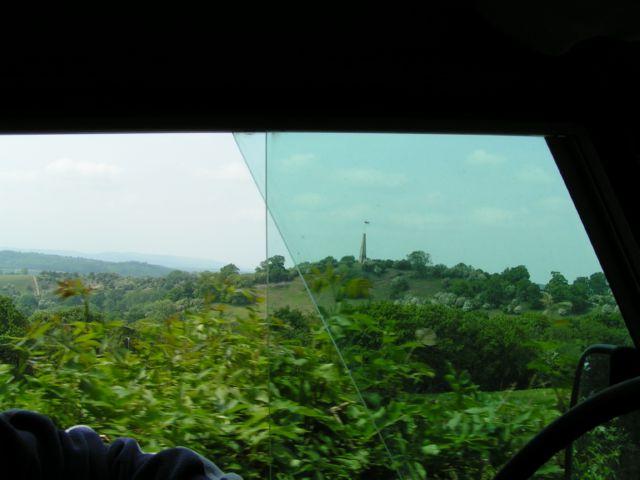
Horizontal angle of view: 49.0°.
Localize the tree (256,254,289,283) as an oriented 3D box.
[{"bbox_3d":[-15.210,9.130,225.000,9.800,9.000,9.000,2,-2,0],"label":"tree"}]

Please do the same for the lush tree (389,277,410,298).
[{"bbox_3d":[21.500,12.850,190.000,5.800,5.800,5.500,2,-2,0],"label":"lush tree"}]

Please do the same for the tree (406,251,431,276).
[{"bbox_3d":[31.540,7.530,225.000,7.600,8.300,7.200,2,-2,0],"label":"tree"}]

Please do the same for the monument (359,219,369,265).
[{"bbox_3d":[14.720,0.840,235.000,2.700,14.500,2.600,1,-3,24],"label":"monument"}]

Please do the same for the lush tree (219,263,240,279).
[{"bbox_3d":[-30.270,10.370,235.000,7.200,6.000,6.800,2,-2,0],"label":"lush tree"}]

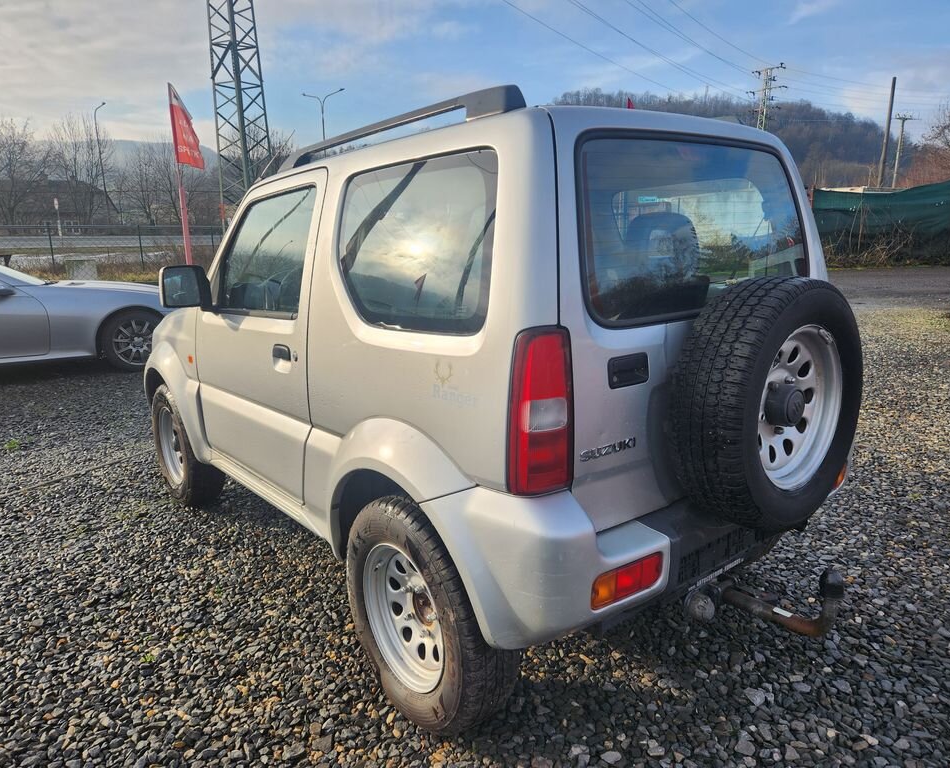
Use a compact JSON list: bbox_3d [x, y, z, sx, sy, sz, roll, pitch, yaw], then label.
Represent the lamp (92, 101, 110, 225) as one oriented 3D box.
[{"bbox_3d":[-25.118,-14.859,46.346,1.200,8.300,0.300,4,14,22],"label":"lamp"}]

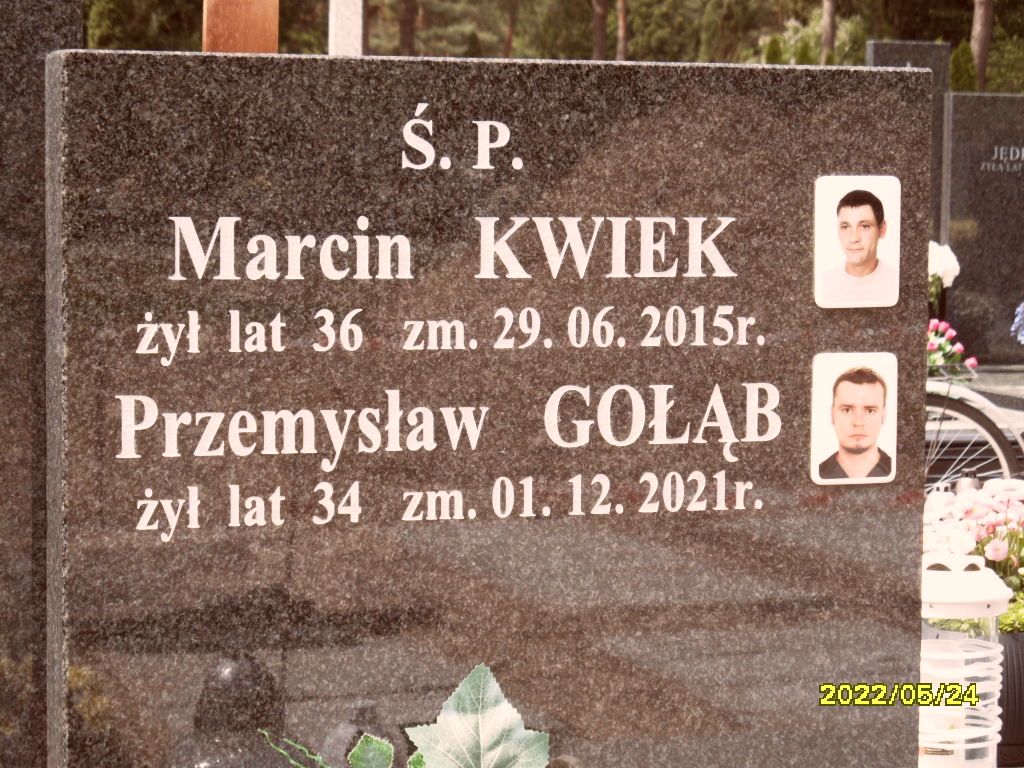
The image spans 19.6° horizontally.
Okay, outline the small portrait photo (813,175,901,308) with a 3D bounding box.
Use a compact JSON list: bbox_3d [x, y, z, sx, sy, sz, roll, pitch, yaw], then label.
[{"bbox_3d":[0.316,-0.130,2.698,0.088,0.121,0.006,-1,5,-20],"label":"small portrait photo"}]

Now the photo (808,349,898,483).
[{"bbox_3d":[0.315,0.031,2.710,0.088,0.121,0.006,-1,5,-20],"label":"photo"}]

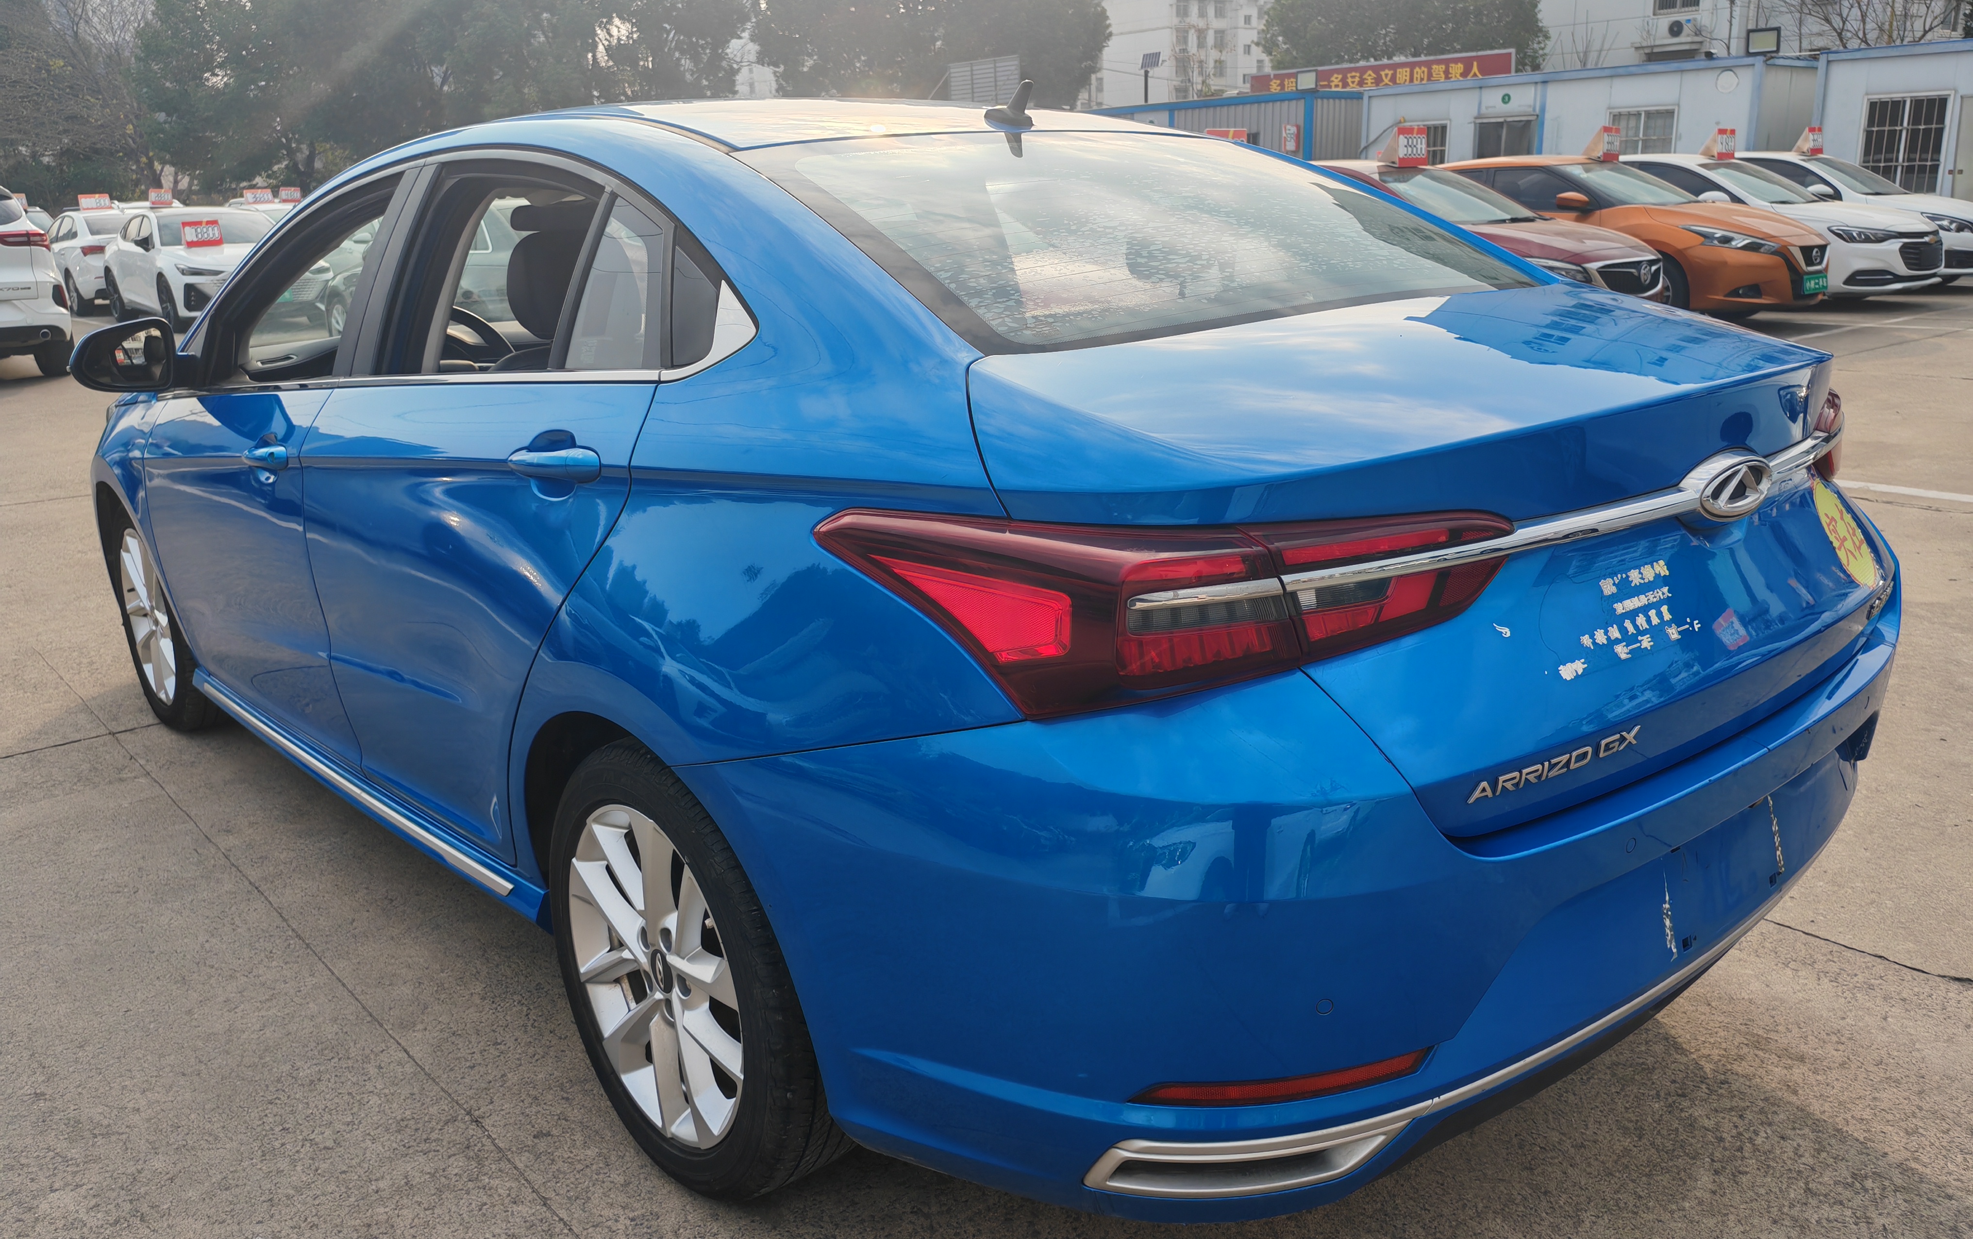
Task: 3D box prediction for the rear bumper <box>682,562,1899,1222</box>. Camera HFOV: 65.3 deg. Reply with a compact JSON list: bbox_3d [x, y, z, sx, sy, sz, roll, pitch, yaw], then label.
[{"bbox_3d":[0.596,0.188,2.067,1.810,0.590,0.880,-13,19,-38],"label":"rear bumper"}]

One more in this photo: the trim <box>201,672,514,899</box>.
[{"bbox_3d":[-1.278,0.278,2.966,0.030,0.035,1.743,-14,18,-38],"label":"trim"}]

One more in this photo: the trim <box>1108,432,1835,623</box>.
[{"bbox_3d":[0.758,-0.142,1.762,1.530,0.085,0.200,-13,19,-38],"label":"trim"}]

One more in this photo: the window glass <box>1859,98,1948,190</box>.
[{"bbox_3d":[11.723,-6.072,19.697,0.060,1.200,1.067,-10,18,-28],"label":"window glass"}]

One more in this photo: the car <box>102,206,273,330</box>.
[{"bbox_3d":[-9.732,-4.445,19.353,1.840,1.440,4.680,-14,19,-37],"label":"car"}]

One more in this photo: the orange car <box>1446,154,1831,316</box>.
[{"bbox_3d":[5.128,-3.433,13.850,1.790,1.465,4.680,-14,19,-37],"label":"orange car"}]

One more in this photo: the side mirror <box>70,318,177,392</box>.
[{"bbox_3d":[-1.759,-0.533,3.119,0.200,0.140,0.130,-14,20,-38],"label":"side mirror"}]

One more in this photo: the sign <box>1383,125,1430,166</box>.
[{"bbox_3d":[3.364,-3.825,12.467,0.395,0.290,0.220,-14,19,-37],"label":"sign"}]

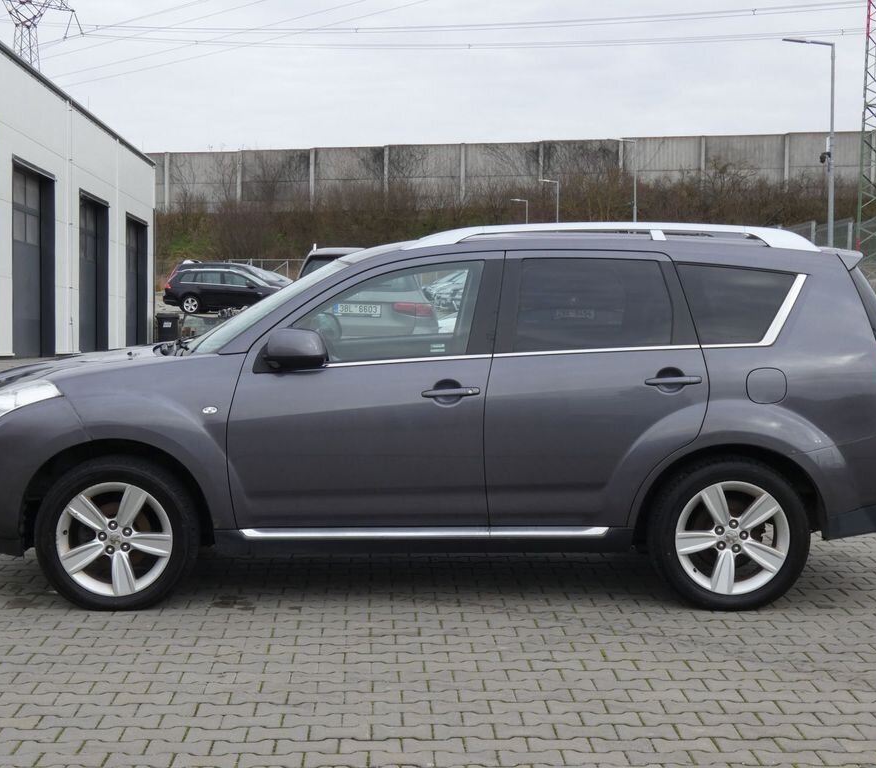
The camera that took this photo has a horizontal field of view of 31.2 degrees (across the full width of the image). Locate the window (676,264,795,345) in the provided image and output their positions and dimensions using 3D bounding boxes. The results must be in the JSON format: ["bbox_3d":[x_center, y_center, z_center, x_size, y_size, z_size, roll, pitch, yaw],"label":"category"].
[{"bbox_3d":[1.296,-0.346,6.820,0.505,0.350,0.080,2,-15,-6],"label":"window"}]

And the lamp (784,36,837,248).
[{"bbox_3d":[6.735,-3.745,28.500,0.960,5.100,0.250,0,2,-2],"label":"lamp"}]

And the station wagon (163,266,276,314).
[{"bbox_3d":[-6.870,-3.070,53.100,4.680,1.500,1.820,0,2,0],"label":"station wagon"}]

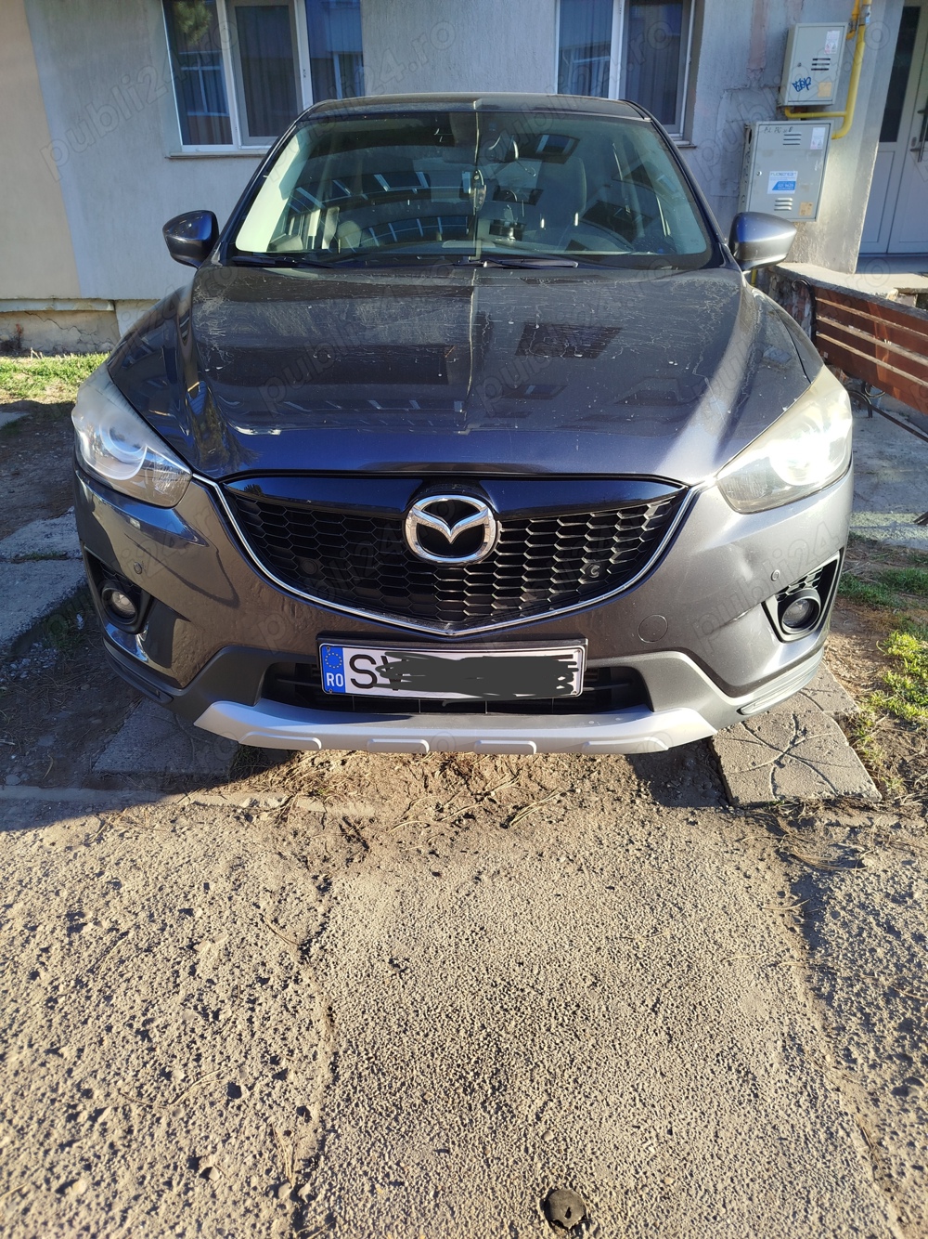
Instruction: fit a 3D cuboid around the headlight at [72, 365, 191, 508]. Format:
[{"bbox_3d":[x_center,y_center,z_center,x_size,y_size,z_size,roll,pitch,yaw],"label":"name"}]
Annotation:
[{"bbox_3d":[-0.702,-0.411,1.881,0.370,0.250,0.500,1,25,2],"label":"headlight"}]

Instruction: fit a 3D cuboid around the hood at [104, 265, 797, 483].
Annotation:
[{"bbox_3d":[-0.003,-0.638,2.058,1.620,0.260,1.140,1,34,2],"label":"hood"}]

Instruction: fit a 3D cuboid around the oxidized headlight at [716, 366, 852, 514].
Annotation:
[{"bbox_3d":[0.677,-0.391,1.840,0.370,0.250,0.500,1,25,2],"label":"oxidized headlight"}]

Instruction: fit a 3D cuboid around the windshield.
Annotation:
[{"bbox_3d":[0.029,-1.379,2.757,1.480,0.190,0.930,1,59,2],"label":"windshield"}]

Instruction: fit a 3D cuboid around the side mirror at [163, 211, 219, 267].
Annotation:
[{"bbox_3d":[-0.915,-1.271,2.866,0.220,0.175,0.160,1,25,2],"label":"side mirror"}]

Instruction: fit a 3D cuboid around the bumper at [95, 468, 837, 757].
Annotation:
[{"bbox_3d":[-0.016,-0.078,1.892,1.780,0.550,0.570,1,25,2],"label":"bumper"}]

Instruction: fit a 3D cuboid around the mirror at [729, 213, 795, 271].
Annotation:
[{"bbox_3d":[0.979,-1.239,2.811,0.230,0.180,0.160,1,25,2],"label":"mirror"}]

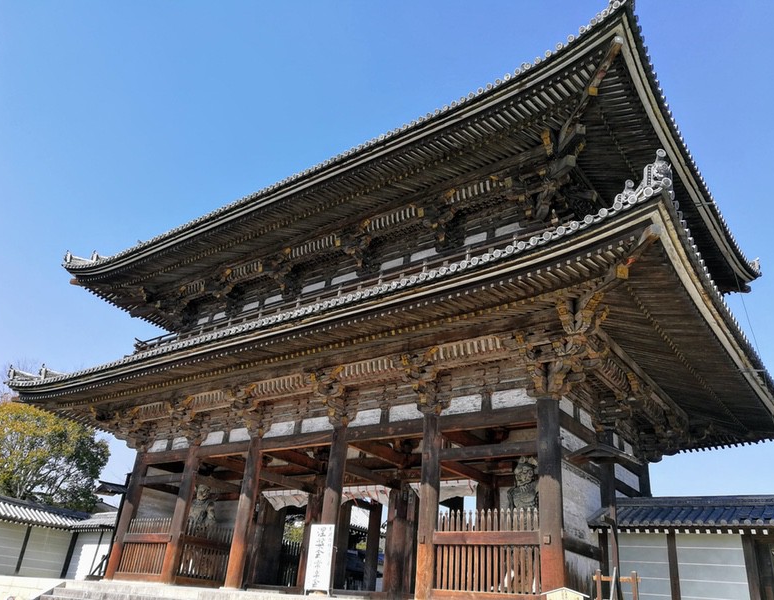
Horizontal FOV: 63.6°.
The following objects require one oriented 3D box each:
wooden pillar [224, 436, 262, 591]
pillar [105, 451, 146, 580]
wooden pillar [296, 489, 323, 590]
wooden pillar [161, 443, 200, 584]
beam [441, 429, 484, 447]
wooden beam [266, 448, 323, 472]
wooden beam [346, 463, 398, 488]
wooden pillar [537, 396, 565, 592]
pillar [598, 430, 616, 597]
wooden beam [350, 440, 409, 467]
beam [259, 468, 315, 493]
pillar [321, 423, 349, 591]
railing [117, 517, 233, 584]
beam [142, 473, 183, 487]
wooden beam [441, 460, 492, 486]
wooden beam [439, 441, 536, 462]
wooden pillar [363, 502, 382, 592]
[{"bbox_3d":[-4.923,7.293,21.782,0.535,5.125,0.535,-15,-32,34],"label":"wooden pillar"},{"bbox_3d":[-11.089,9.121,26.794,0.512,5.248,0.512,-15,-32,35],"label":"pillar"},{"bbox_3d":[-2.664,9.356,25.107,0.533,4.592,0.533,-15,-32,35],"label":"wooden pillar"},{"bbox_3d":[-7.809,8.061,23.825,0.535,5.125,0.535,-15,-32,34],"label":"wooden pillar"},{"bbox_3d":[2.552,4.550,20.358,0.287,0.512,3.526,-15,-32,35],"label":"beam"},{"bbox_3d":[-3.750,6.190,24.406,0.252,0.474,3.266,-16,-33,35],"label":"wooden beam"},{"bbox_3d":[-0.524,6.129,21.602,0.252,0.374,3.266,-16,-33,35],"label":"wooden beam"},{"bbox_3d":[4.108,4.852,15.565,0.530,4.974,0.530,-16,-33,35],"label":"wooden pillar"},{"bbox_3d":[6.395,6.298,18.118,0.530,4.898,0.530,-16,-33,35],"label":"pillar"},{"bbox_3d":[-0.440,5.384,22.499,0.287,0.492,3.526,-15,-32,35],"label":"wooden beam"},{"bbox_3d":[-3.821,7.013,23.989,0.252,0.395,3.266,-16,-33,35],"label":"beam"},{"bbox_3d":[-1.823,6.623,20.117,0.512,5.248,0.512,-15,-32,35],"label":"pillar"},{"bbox_3d":[-8.493,10.629,26.167,3.695,2.296,3.772,-15,-32,35],"label":"railing"},{"bbox_3d":[-9.346,7.465,25.885,3.291,0.316,0.227,-16,-33,35],"label":"beam"},{"bbox_3d":[2.476,5.478,19.905,0.287,0.369,3.526,-15,-32,35],"label":"wooden beam"},{"bbox_3d":[2.746,4.210,17.136,3.291,0.362,0.227,-16,-33,35],"label":"wooden beam"},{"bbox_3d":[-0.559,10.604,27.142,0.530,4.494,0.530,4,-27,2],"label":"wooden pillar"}]

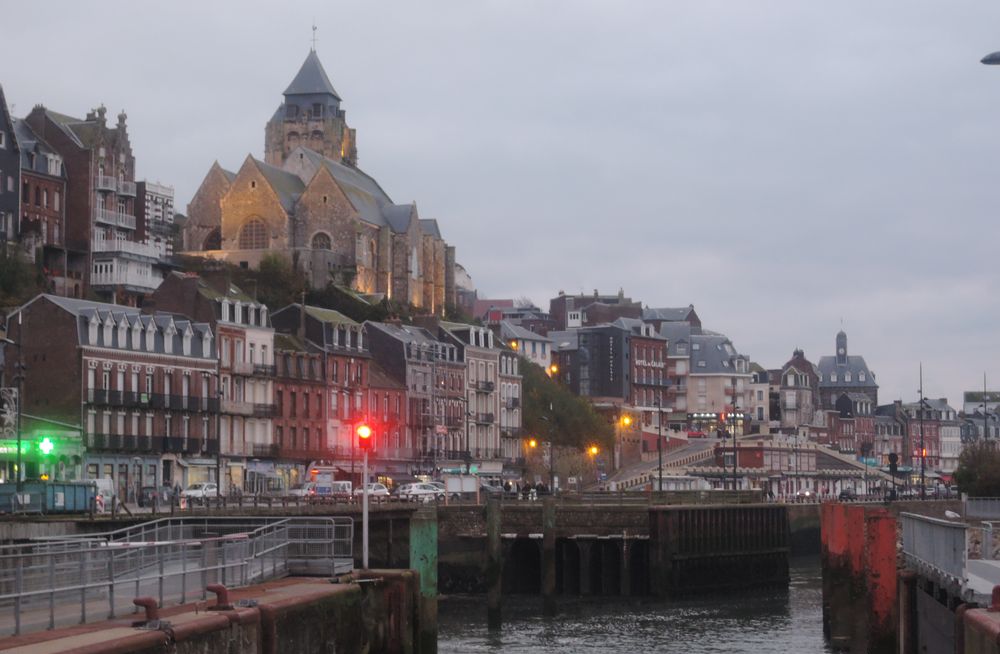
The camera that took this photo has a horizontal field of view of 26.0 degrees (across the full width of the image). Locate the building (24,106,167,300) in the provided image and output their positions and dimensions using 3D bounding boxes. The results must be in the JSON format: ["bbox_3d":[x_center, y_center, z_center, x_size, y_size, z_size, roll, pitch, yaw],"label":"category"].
[{"bbox_3d":[-39.083,-11.471,205.989,11.000,18.820,8.000,-2,-5,23],"label":"building"}]

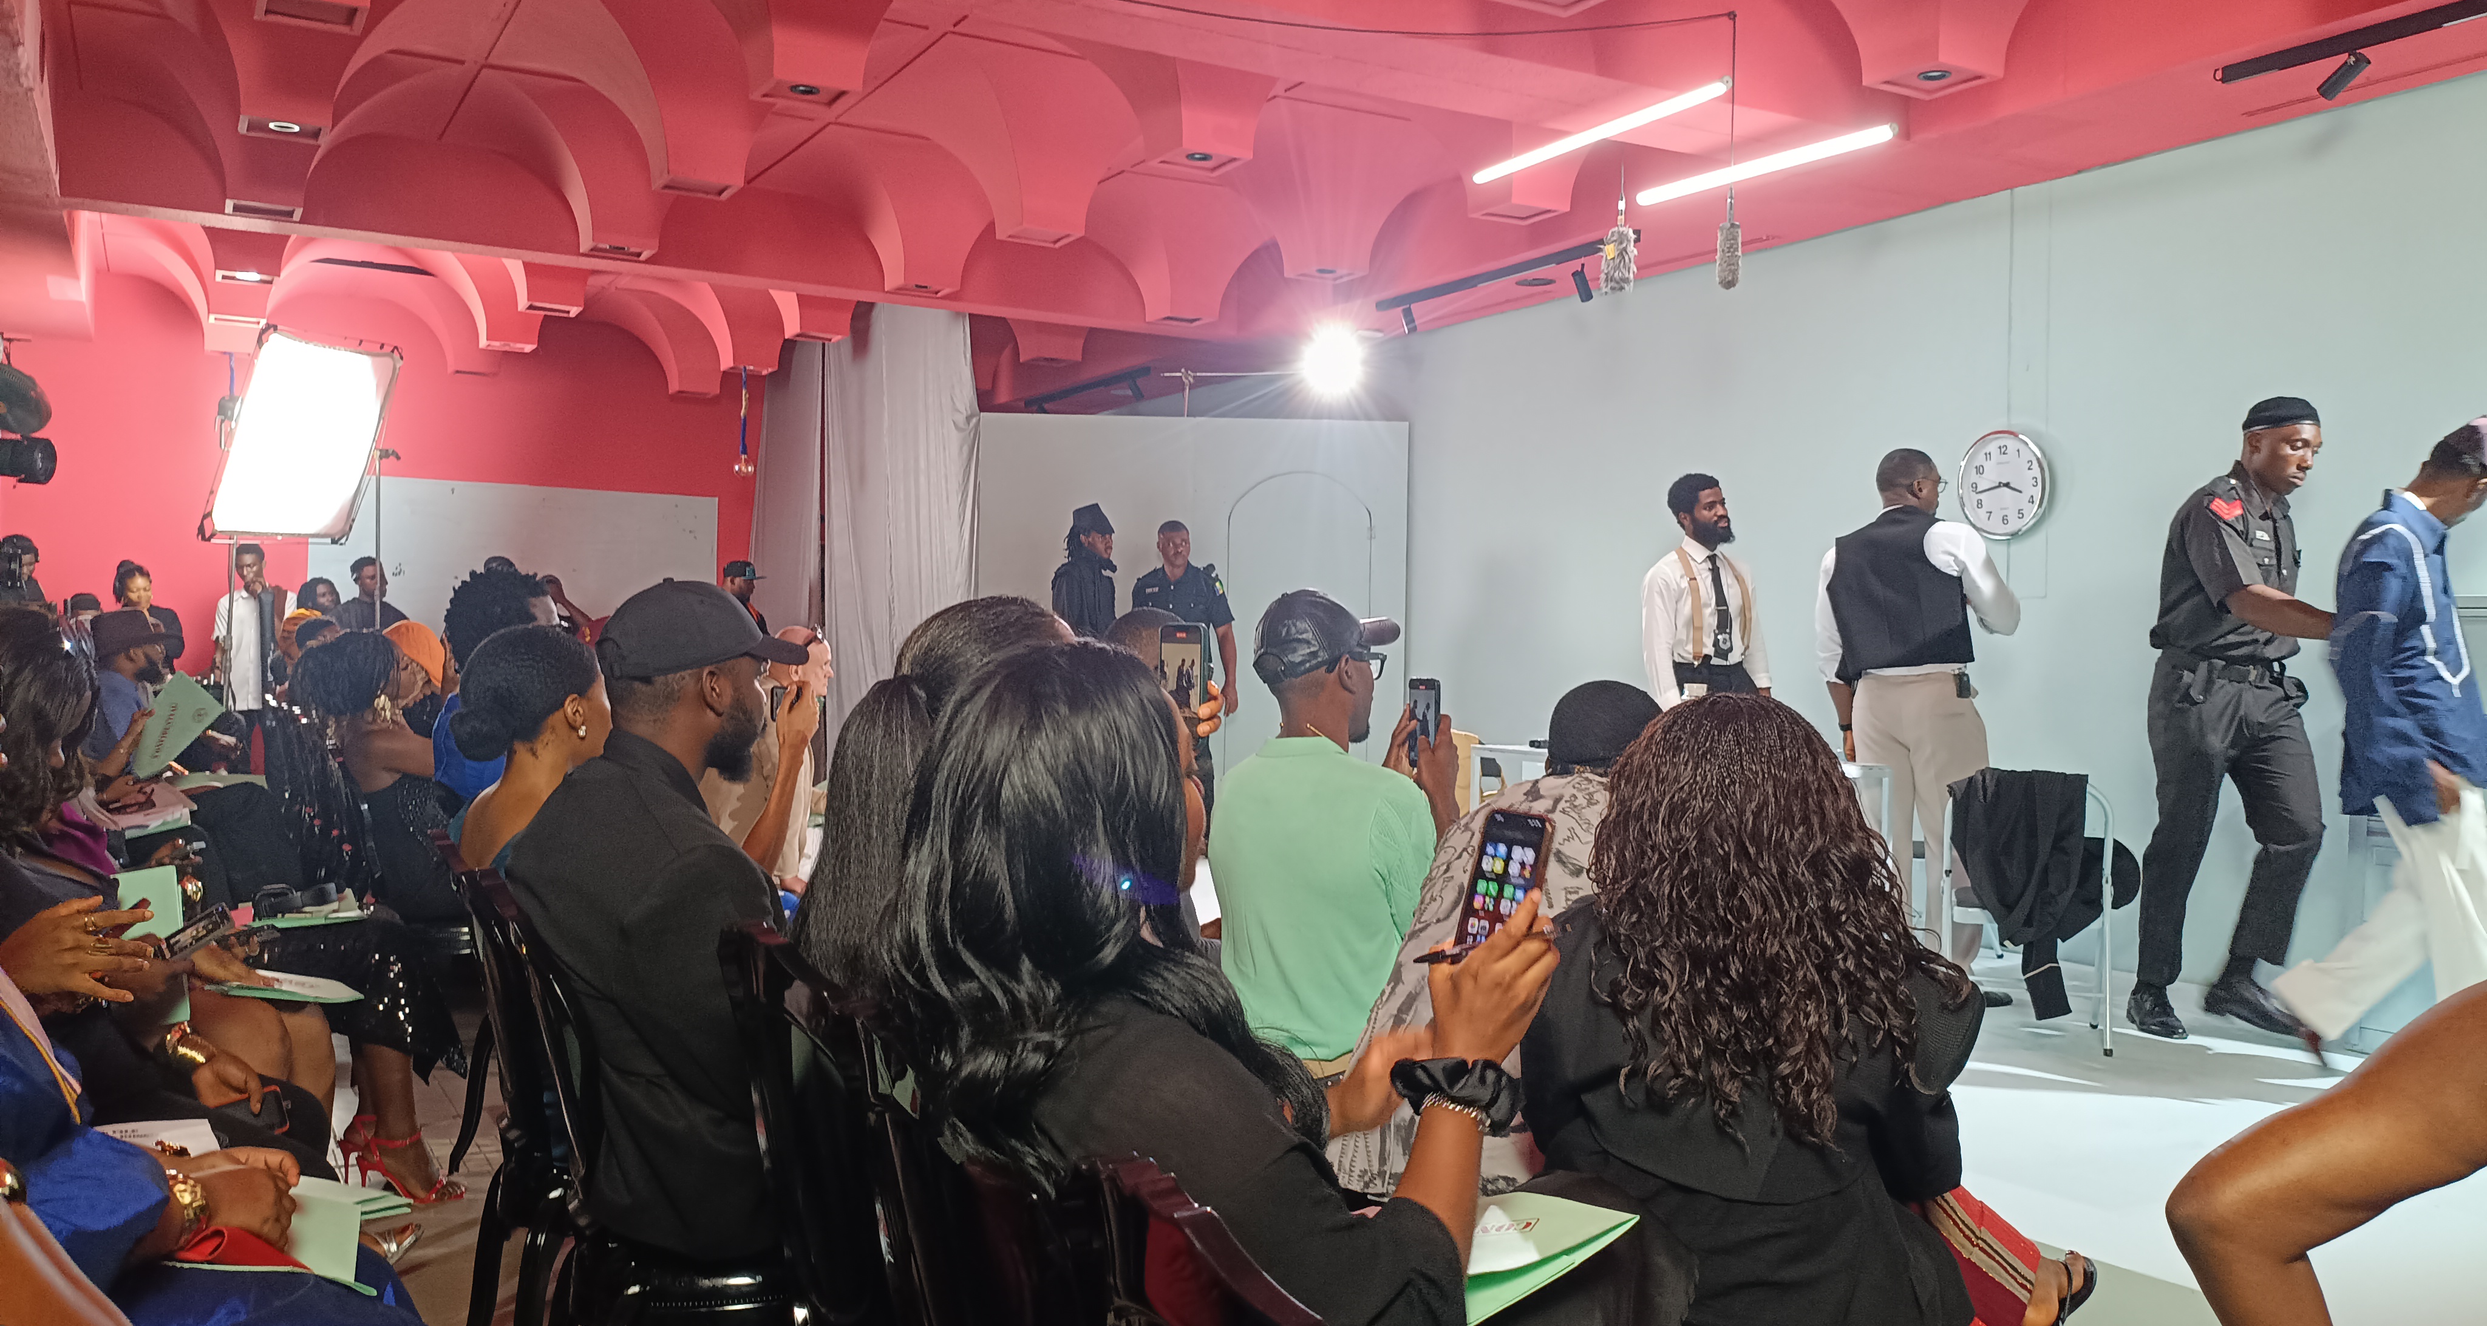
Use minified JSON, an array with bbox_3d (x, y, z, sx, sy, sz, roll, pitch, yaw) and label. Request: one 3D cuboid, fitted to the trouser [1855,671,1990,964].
[{"bbox_3d":[2.156,0.527,5.930,0.340,1.000,0.420,1,0,-40],"label":"trouser"}]

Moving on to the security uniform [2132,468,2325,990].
[{"bbox_3d":[2.920,0.195,5.520,0.500,1.570,0.400,0,1,-33],"label":"security uniform"}]

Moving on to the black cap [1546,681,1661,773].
[{"bbox_3d":[0.539,0.096,2.750,0.180,0.140,0.205,1,1,38],"label":"black cap"}]

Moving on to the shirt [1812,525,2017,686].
[{"bbox_3d":[2.113,-0.186,5.870,0.300,0.550,0.550,0,1,-43],"label":"shirt"}]

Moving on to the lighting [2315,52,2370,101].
[{"bbox_3d":[3.007,-1.605,5.110,0.055,0.065,0.140,0,-39,-30],"label":"lighting"}]

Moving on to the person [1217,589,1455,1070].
[{"bbox_3d":[0.289,0.559,3.261,0.800,1.367,0.520,0,1,-40],"label":"person"}]

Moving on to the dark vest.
[{"bbox_3d":[2.084,-0.212,5.920,0.290,0.570,0.460,1,0,-40],"label":"dark vest"}]

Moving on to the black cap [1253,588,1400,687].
[{"bbox_3d":[0.133,-0.042,3.000,0.255,0.150,0.185,-11,6,-29],"label":"black cap"}]

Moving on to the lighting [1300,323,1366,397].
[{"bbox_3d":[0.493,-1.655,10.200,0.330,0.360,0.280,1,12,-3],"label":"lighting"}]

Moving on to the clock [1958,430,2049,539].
[{"bbox_3d":[2.891,-0.676,7.100,0.050,0.410,0.410,1,0,-30],"label":"clock"}]

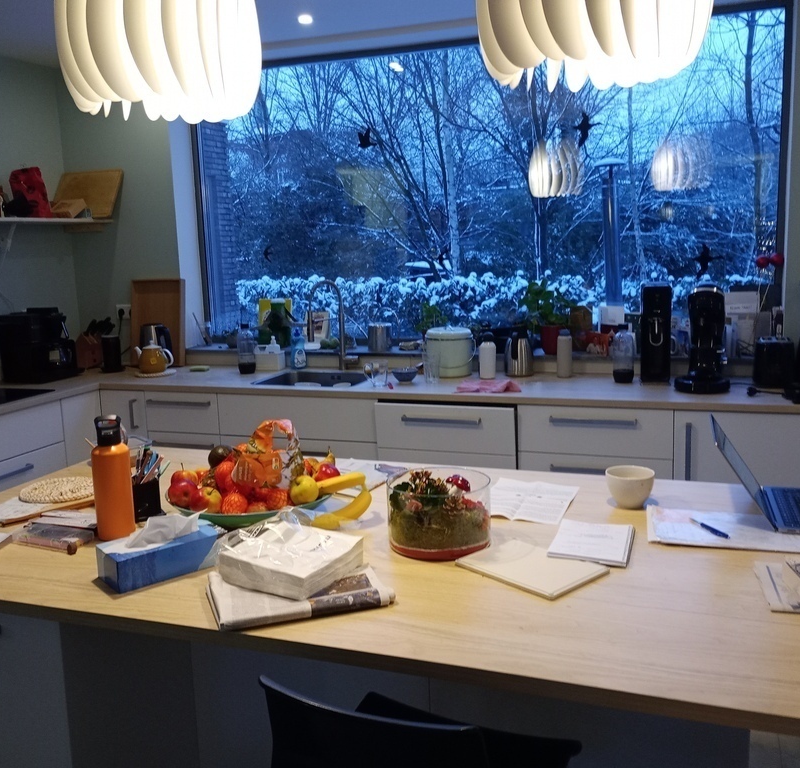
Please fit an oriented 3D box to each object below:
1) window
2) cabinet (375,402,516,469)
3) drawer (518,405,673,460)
[{"bbox_3d":[0.283,-0.931,4.094,2.970,1.476,0.100,2,10,20],"label":"window"},{"bbox_3d":[0.284,0.406,3.697,0.600,0.750,0.580,2,10,20],"label":"cabinet"},{"bbox_3d":[0.840,0.139,3.469,0.597,0.200,0.500,2,10,20],"label":"drawer"}]

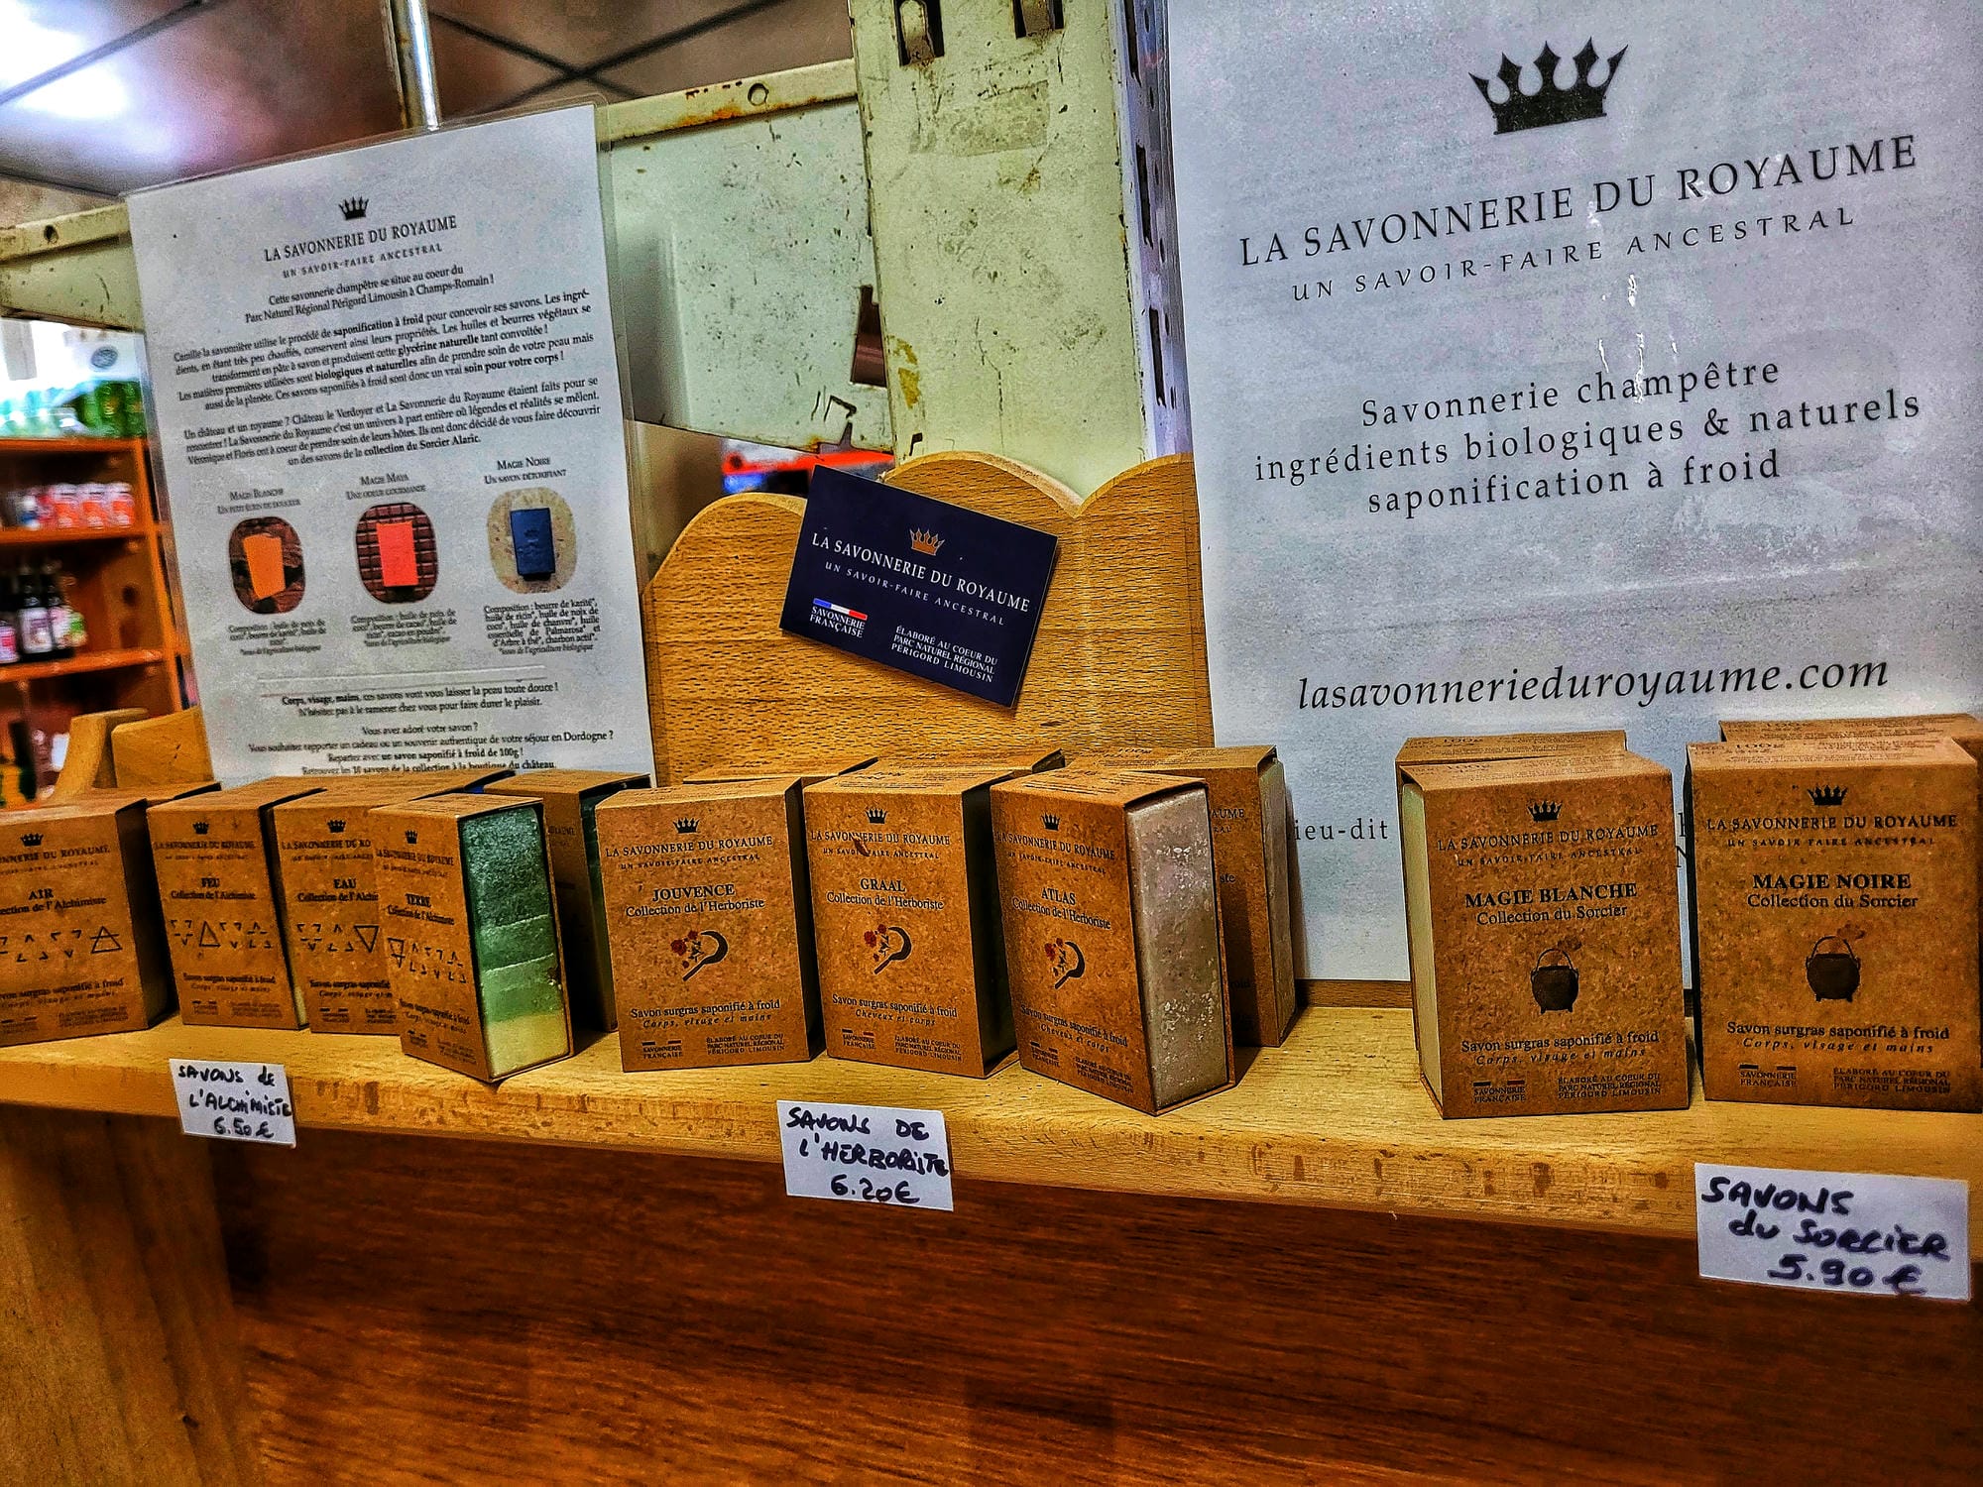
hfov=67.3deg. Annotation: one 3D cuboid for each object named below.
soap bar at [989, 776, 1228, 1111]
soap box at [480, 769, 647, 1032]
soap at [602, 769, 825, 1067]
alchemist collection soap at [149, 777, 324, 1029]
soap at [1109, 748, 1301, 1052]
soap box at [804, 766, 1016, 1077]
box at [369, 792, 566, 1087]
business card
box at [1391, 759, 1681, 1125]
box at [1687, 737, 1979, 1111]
[{"bbox_3d":[0.032,0.051,0.397,0.028,0.080,0.056,-10,9,-35],"label":"soap bar"},{"bbox_3d":[-0.140,0.053,0.508,0.056,0.080,0.028,1,9,40],"label":"soap box"},{"bbox_3d":[-0.083,0.055,0.449,0.056,0.080,0.028,-5,7,4],"label":"soap"},{"bbox_3d":[-0.266,0.060,0.538,0.056,0.080,0.028,-2,8,23],"label":"alchemist collection soap"},{"bbox_3d":[0.055,0.044,0.432,0.056,0.080,0.028,-3,7,20],"label":"soap"},{"bbox_3d":[-0.021,0.051,0.432,0.056,0.080,0.028,-1,8,33],"label":"soap box"},{"bbox_3d":[-0.164,0.059,0.469,0.056,0.080,0.028,1,9,42],"label":"box"},{"bbox_3d":[-0.025,-0.050,0.473,0.085,0.055,0.002,19,15,18],"label":"business card"},{"bbox_3d":[0.132,0.046,0.359,0.056,0.080,0.028,-4,7,6],"label":"box"},{"bbox_3d":[0.195,0.042,0.348,0.056,0.080,0.028,-2,8,23],"label":"box"}]

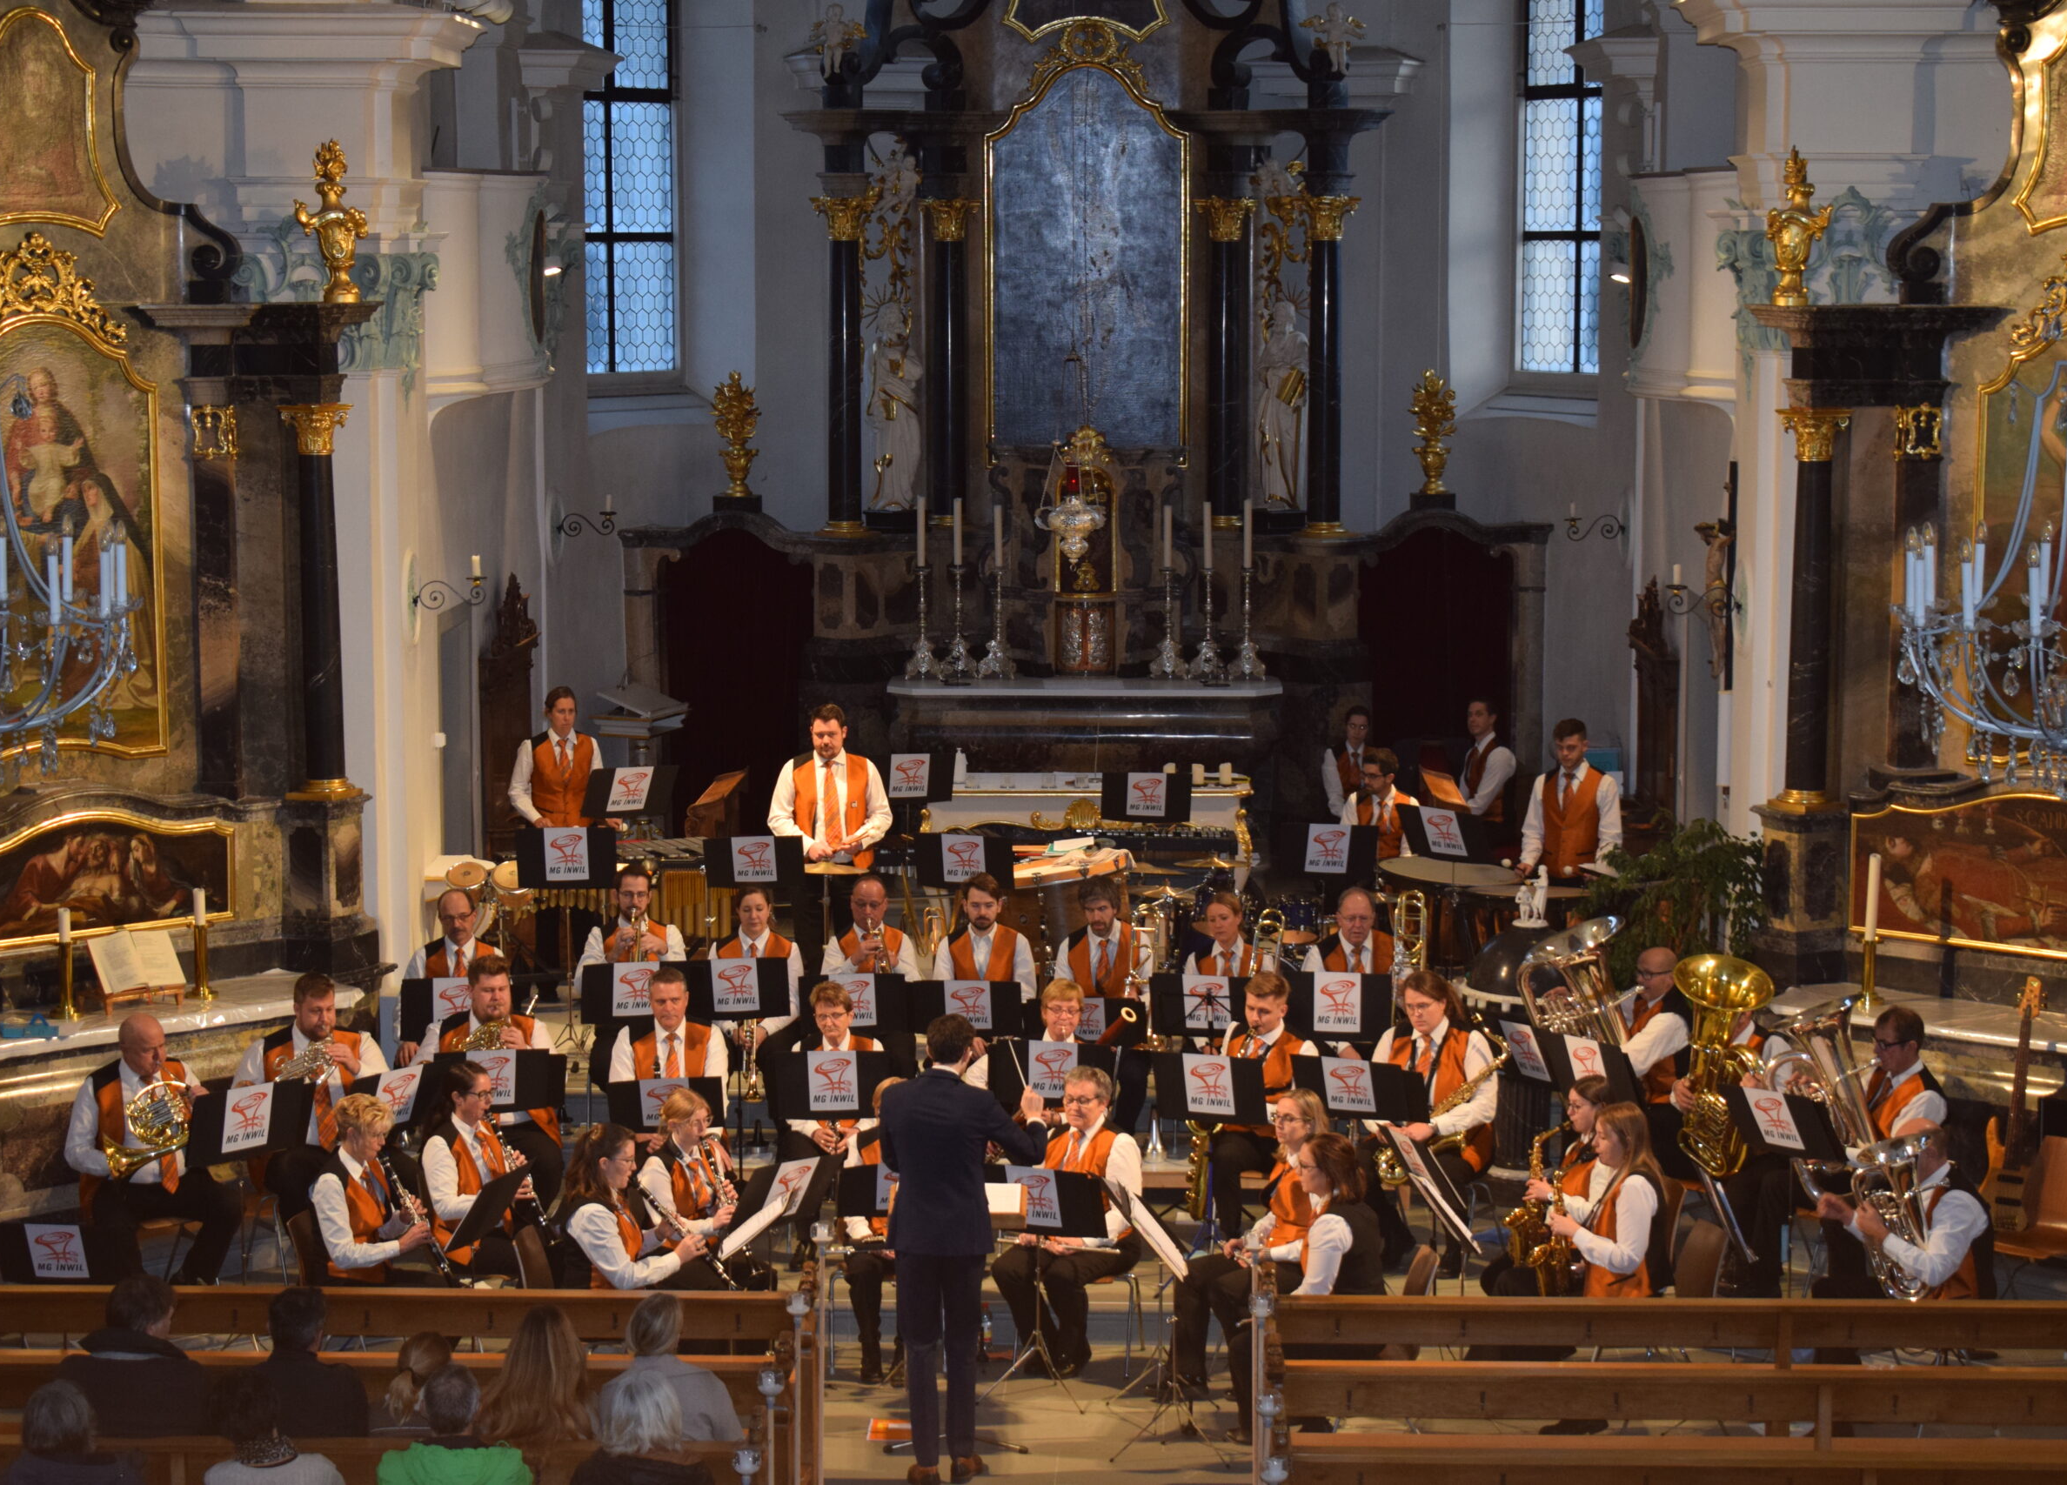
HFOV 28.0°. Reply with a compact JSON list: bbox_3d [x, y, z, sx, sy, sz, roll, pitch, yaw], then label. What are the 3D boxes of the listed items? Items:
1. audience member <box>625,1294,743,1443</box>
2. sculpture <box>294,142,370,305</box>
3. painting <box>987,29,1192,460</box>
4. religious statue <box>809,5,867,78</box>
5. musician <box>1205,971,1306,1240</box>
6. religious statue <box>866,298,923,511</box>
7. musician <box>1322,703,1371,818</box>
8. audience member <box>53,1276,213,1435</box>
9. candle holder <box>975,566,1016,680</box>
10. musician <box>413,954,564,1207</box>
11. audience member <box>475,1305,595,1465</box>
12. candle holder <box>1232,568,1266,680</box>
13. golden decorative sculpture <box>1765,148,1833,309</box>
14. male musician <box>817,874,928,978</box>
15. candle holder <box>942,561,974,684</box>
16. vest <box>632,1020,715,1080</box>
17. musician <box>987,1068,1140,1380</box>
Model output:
[{"bbox_3d":[-1.198,2.476,14.086,0.480,1.300,0.750,1,7,7],"label":"audience member"},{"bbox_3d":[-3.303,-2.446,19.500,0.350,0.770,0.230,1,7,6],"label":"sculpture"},{"bbox_3d":[0.353,-3.271,27.104,1.300,2.732,0.140,0,7,1],"label":"painting"},{"bbox_3d":[-1.267,-4.554,26.942,0.380,0.490,0.280,0,7,-3],"label":"religious statue"},{"bbox_3d":[1.009,1.737,19.003,0.480,1.240,0.700,2,7,17],"label":"musician"},{"bbox_3d":[-0.901,-2.192,27.000,0.370,1.360,0.320,-1,7,-5],"label":"religious statue"},{"bbox_3d":[2.004,0.441,25.872,0.500,1.300,0.800,0,7,-3],"label":"musician"},{"bbox_3d":[-2.940,2.401,13.693,0.530,1.370,0.720,0,7,2],"label":"audience member"},{"bbox_3d":[-0.235,-0.747,26.000,0.240,0.710,0.230,0,7,0],"label":"candle holder"},{"bbox_3d":[-2.448,1.688,18.658,0.680,1.400,0.820,-1,7,-11],"label":"musician"},{"bbox_3d":[-1.691,2.495,14.058,0.460,1.270,0.750,0,7,1],"label":"audience member"},{"bbox_3d":[1.376,-0.753,26.423,0.200,0.724,0.200,0,7,1],"label":"candle holder"},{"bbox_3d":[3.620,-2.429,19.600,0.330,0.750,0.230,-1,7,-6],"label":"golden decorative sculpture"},{"bbox_3d":[-0.759,1.277,19.534,0.520,1.268,0.780,0,7,-3],"label":"male musician"},{"bbox_3d":[-0.473,-0.761,26.300,0.210,0.750,0.200,0,7,2],"label":"candle holder"},{"bbox_3d":[-1.624,1.498,18.735,0.420,0.540,0.270,-1,7,-5],"label":"vest"},{"bbox_3d":[0.131,2.056,17.884,0.540,1.260,0.800,3,7,20],"label":"musician"}]

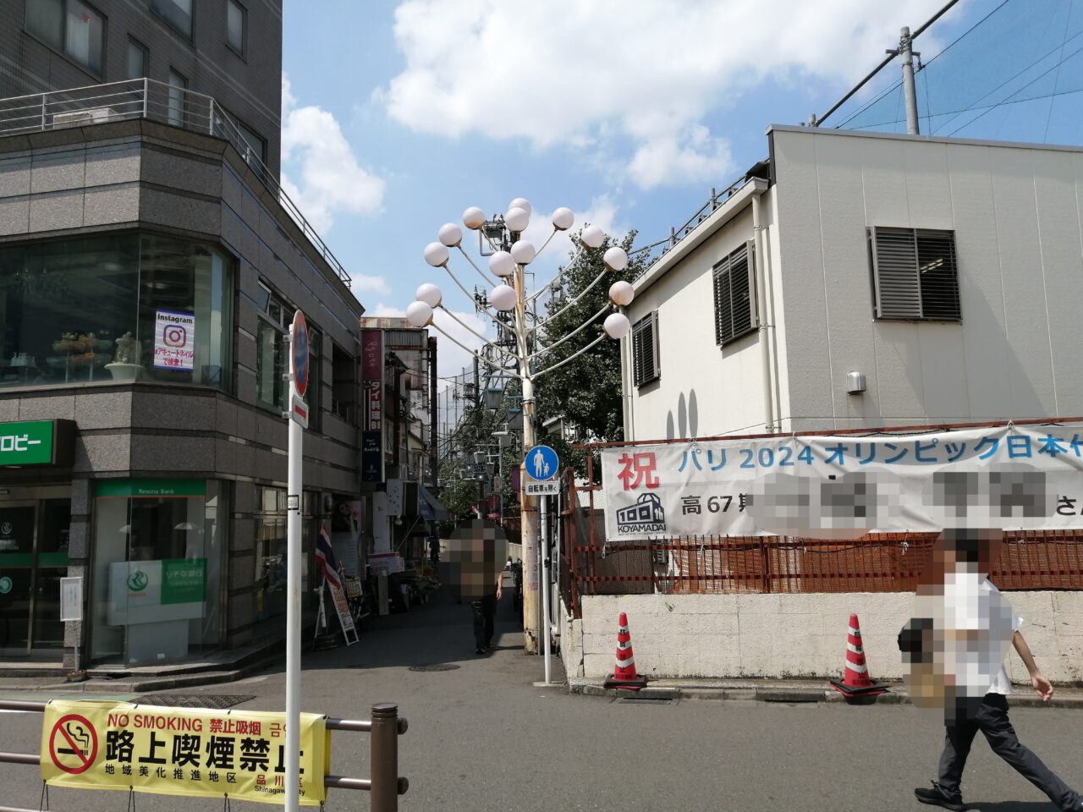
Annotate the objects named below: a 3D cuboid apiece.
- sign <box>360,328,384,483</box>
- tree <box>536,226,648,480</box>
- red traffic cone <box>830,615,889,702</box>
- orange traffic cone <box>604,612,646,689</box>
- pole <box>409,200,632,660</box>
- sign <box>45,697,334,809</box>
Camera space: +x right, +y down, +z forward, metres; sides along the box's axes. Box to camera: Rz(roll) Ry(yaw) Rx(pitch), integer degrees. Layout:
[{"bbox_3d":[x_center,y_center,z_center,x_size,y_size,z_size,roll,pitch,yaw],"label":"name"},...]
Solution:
[{"bbox_3d":[-3.971,-0.020,19.915,0.510,3.630,0.280,-1,-7,-1],"label":"sign"},{"bbox_3d":[1.192,0.120,18.119,2.900,7.840,2.900,-1,-7,0],"label":"tree"},{"bbox_3d":[2.895,2.272,7.771,0.410,0.700,0.410,1,-7,-16],"label":"red traffic cone"},{"bbox_3d":[0.805,2.374,8.178,0.390,0.690,0.390,-3,-7,11],"label":"orange traffic cone"},{"bbox_3d":[-0.253,0.186,10.961,3.000,6.020,2.200,-1,-7,0],"label":"pole"},{"bbox_3d":[-1.689,1.589,3.909,1.540,0.390,0.070,-3,-7,16],"label":"sign"}]

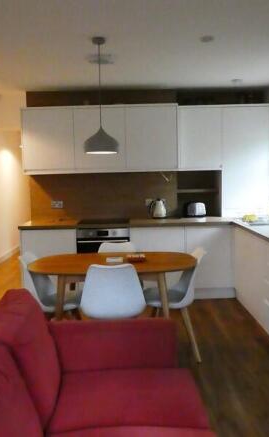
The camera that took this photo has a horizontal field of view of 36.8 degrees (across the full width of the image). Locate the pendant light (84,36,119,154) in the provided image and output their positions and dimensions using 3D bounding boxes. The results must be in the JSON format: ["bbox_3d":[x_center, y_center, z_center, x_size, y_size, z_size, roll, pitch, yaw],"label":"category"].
[{"bbox_3d":[-0.253,-0.909,3.017,0.265,0.835,0.265,-1,6,-1],"label":"pendant light"}]

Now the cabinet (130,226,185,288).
[{"bbox_3d":[0.257,0.413,4.745,0.600,0.715,0.570,-1,6,-1],"label":"cabinet"}]

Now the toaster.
[{"bbox_3d":[0.743,-0.112,4.957,0.260,0.185,0.180,-1,6,-1],"label":"toaster"}]

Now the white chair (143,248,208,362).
[{"bbox_3d":[0.319,0.669,3.255,0.540,0.820,0.480,-1,6,-1],"label":"white chair"}]

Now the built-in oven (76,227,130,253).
[{"bbox_3d":[-0.340,0.380,4.812,0.601,0.600,0.560,-1,6,0],"label":"built-in oven"}]

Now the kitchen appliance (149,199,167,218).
[{"bbox_3d":[0.297,-0.122,4.976,0.215,0.245,0.160,-1,6,0],"label":"kitchen appliance"}]

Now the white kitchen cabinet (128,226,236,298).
[{"bbox_3d":[0.539,0.483,4.864,1.152,0.867,0.589,-1,6,0],"label":"white kitchen cabinet"}]

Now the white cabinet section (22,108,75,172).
[{"bbox_3d":[-1.002,-0.928,4.876,0.609,0.738,0.320,-1,6,0],"label":"white cabinet section"}]

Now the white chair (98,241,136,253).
[{"bbox_3d":[-0.149,0.657,3.529,0.480,0.825,0.530,-1,6,0],"label":"white chair"}]

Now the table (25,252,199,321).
[{"bbox_3d":[-0.157,0.718,3.234,1.300,0.750,0.790,-1,6,-1],"label":"table"}]

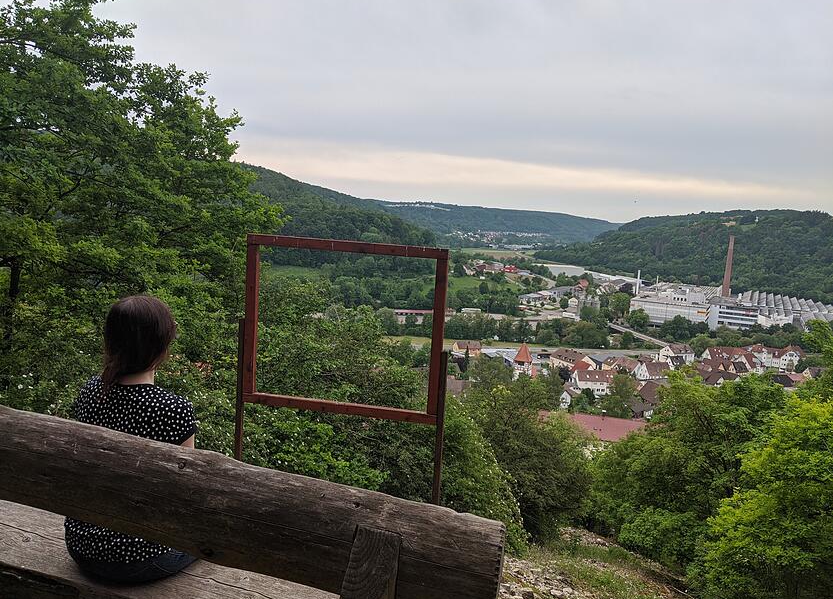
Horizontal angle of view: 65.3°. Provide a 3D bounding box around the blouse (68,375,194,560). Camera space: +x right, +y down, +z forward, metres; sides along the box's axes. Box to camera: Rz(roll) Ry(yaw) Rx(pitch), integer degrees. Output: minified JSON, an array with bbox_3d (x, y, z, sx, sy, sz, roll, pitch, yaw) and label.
[{"bbox_3d":[-0.924,0.536,2.100,0.400,0.550,0.250,5,6,20],"label":"blouse"}]

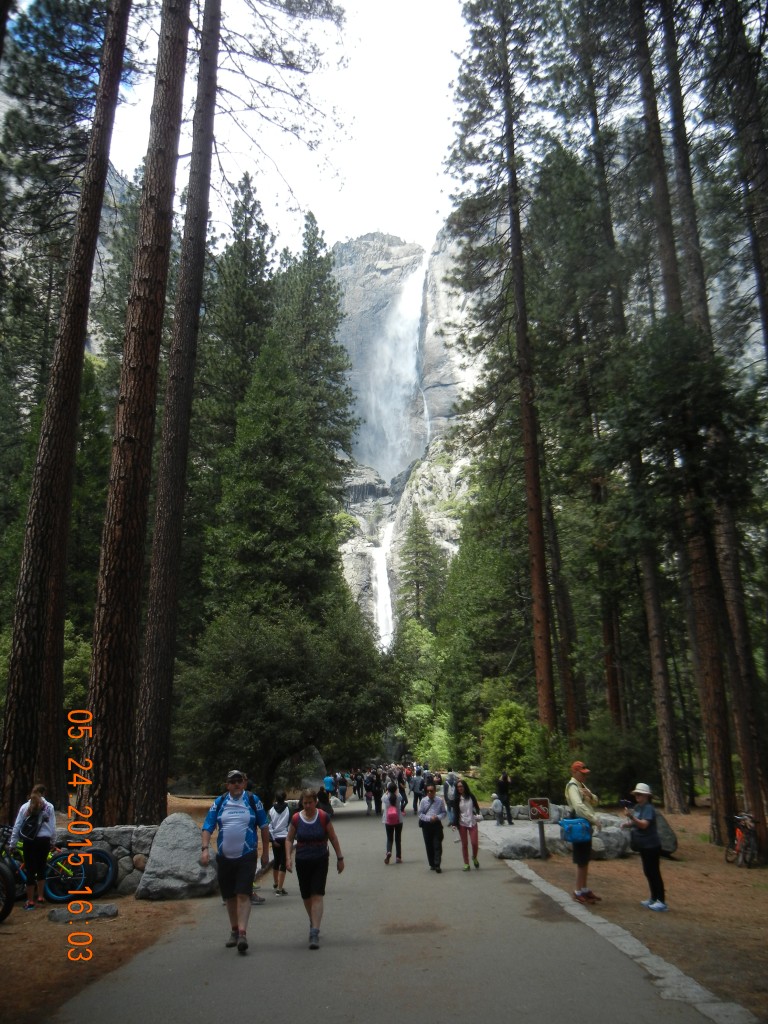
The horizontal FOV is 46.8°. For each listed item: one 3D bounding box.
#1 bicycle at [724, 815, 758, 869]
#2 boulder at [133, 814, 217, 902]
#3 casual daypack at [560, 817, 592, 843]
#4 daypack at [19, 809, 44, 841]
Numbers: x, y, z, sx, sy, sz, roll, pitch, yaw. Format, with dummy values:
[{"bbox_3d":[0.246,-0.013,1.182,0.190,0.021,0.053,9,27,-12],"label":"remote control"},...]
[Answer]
[{"bbox_3d":[6.870,6.314,17.112,0.560,1.000,1.620,-3,-17,9],"label":"bicycle"},{"bbox_3d":[-3.106,5.156,13.284,1.170,1.150,0.850,3,-17,-9],"label":"boulder"},{"bbox_3d":[2.690,4.437,12.401,0.400,0.330,0.200,1,-17,-4],"label":"casual daypack"},{"bbox_3d":[-4.945,4.390,12.467,0.240,0.380,0.140,29,-15,-2],"label":"daypack"}]

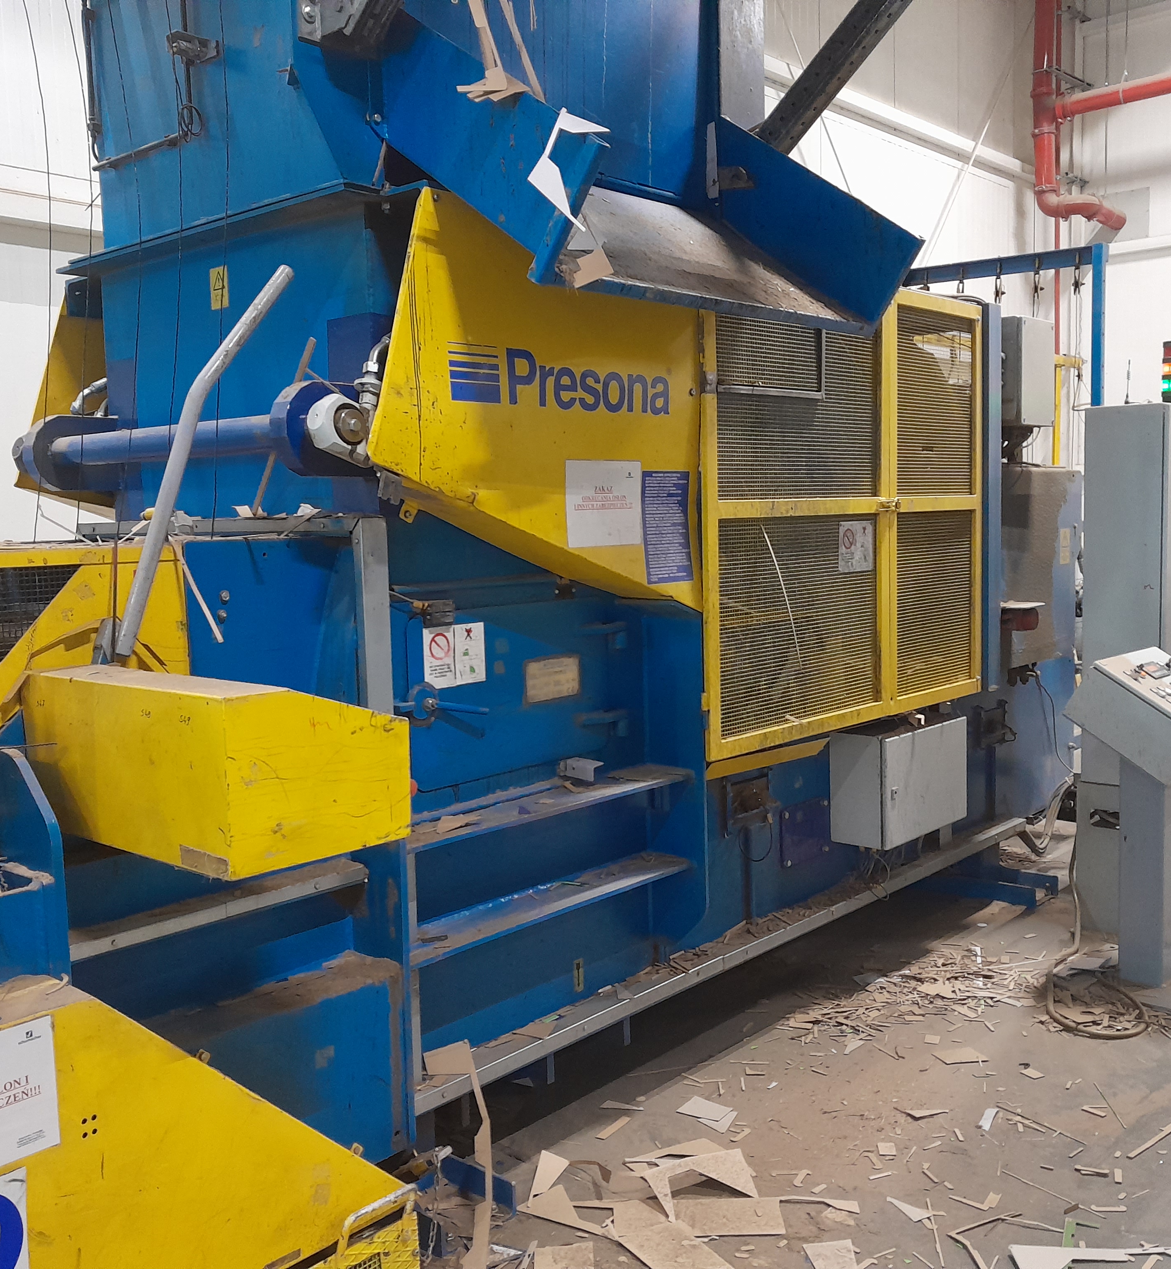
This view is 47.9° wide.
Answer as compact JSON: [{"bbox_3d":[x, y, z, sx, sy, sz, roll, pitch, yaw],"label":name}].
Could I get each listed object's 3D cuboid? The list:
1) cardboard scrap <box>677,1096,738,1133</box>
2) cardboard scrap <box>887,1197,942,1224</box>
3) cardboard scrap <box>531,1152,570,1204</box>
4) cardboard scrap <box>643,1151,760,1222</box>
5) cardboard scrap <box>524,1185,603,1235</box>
[{"bbox_3d":[0.334,1.302,3.580,0.161,0.012,0.125,3,7,37],"label":"cardboard scrap"},{"bbox_3d":[0.754,1.341,3.076,0.132,0.010,0.065,3,7,37],"label":"cardboard scrap"},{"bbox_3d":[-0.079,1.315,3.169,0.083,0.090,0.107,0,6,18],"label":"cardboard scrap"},{"bbox_3d":[0.283,1.317,3.144,0.253,0.070,0.152,-3,6,-16],"label":"cardboard scrap"},{"bbox_3d":[-0.035,1.360,3.080,0.130,0.015,0.215,-6,7,-41],"label":"cardboard scrap"}]

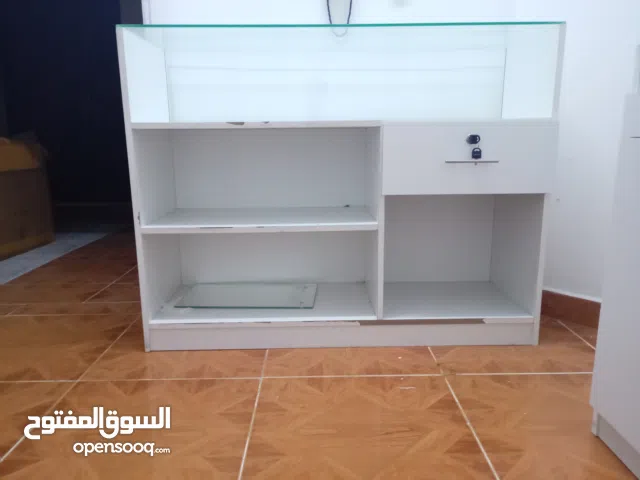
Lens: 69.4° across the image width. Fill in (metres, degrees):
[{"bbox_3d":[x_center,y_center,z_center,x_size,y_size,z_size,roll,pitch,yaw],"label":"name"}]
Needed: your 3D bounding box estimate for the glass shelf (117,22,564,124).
[{"bbox_3d":[0.059,-0.482,1.403,1.168,0.241,0.361,-1,12,-1],"label":"glass shelf"}]

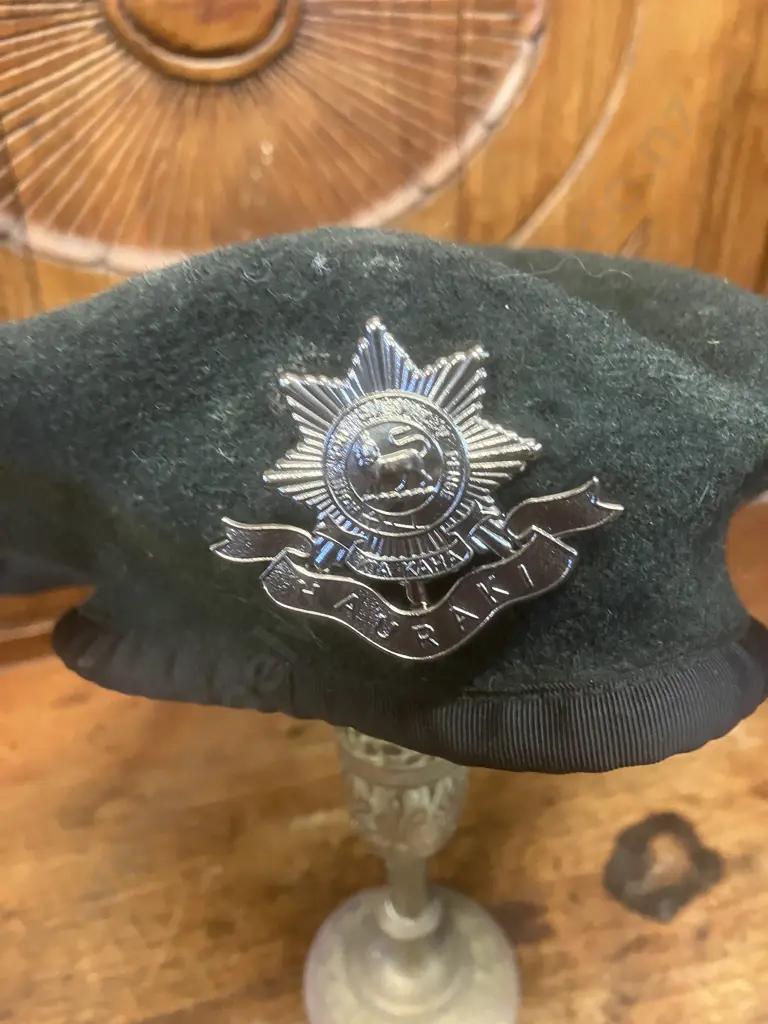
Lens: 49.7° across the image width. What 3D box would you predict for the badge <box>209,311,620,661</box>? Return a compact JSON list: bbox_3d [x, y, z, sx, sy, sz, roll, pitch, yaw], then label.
[{"bbox_3d":[0.002,-0.002,0.110,0.057,0.046,0.006,-6,14,12],"label":"badge"}]

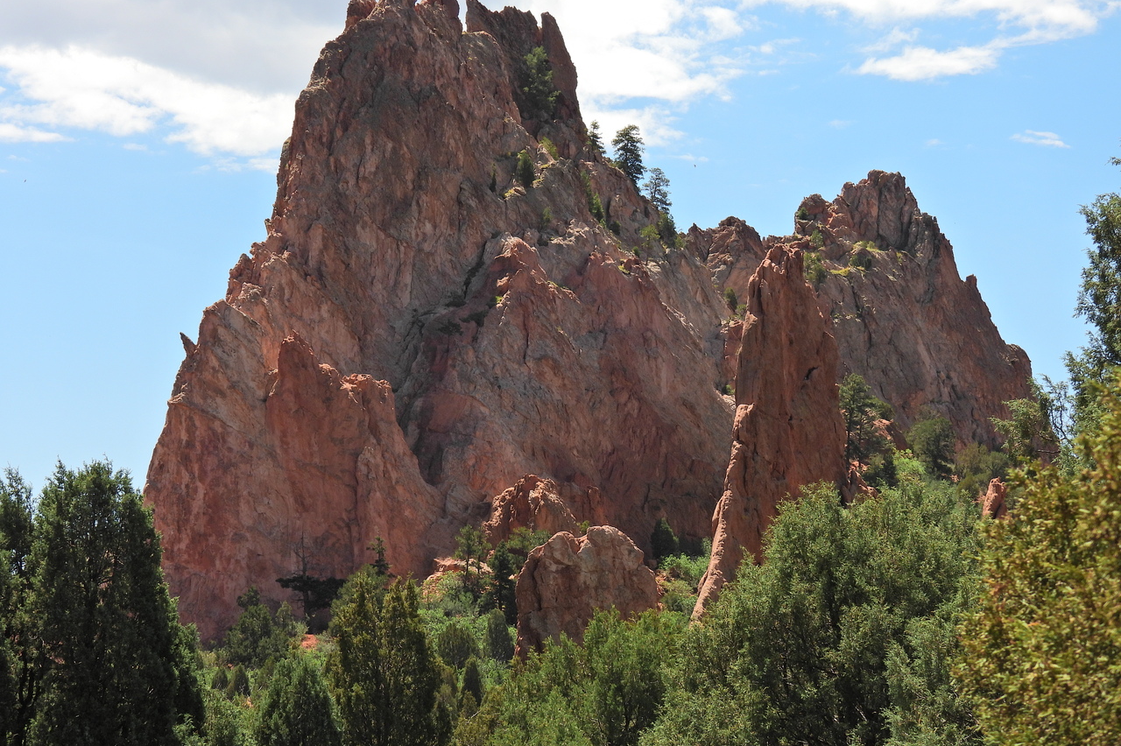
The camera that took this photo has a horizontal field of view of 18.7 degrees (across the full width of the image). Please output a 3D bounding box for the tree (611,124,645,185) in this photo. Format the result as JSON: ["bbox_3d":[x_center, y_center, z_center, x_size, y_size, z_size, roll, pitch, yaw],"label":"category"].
[{"bbox_3d":[7.780,-24.640,385.000,3.970,6.940,3.770,0,-5,0],"label":"tree"}]

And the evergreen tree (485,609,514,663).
[{"bbox_3d":[-5.260,23.570,305.000,2.440,4.950,2.310,0,-5,0],"label":"evergreen tree"}]

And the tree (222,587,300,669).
[{"bbox_3d":[-29.590,25.150,335.000,7.160,8.110,6.800,0,-5,0],"label":"tree"}]

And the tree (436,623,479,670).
[{"bbox_3d":[-9.080,24.150,300.000,3.550,4.170,3.380,0,-5,0],"label":"tree"}]

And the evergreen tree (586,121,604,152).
[{"bbox_3d":[4.200,-26.780,388.000,2.100,4.100,1.990,0,-5,0],"label":"evergreen tree"}]

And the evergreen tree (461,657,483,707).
[{"bbox_3d":[-7.150,25.070,275.000,1.770,4.320,1.680,0,-5,0],"label":"evergreen tree"}]

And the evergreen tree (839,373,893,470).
[{"bbox_3d":[31.510,5.000,350.000,5.590,9.920,5.310,0,-5,0],"label":"evergreen tree"}]

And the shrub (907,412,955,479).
[{"bbox_3d":[38.680,7.770,355.000,5.030,6.490,4.780,0,-5,0],"label":"shrub"}]

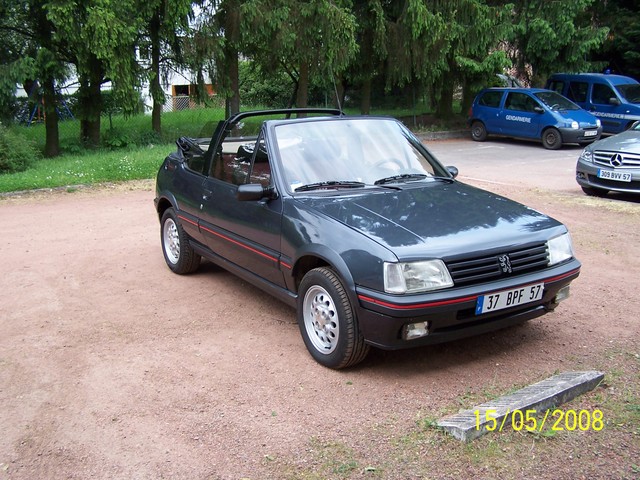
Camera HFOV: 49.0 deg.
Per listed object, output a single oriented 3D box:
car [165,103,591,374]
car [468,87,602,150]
[{"bbox_3d":[0.030,-0.233,5.235,1.600,1.380,3.700,-7,14,-32],"label":"car"},{"bbox_3d":[5.613,-3.190,18.345,1.640,1.430,3.430,-9,15,-35],"label":"car"}]

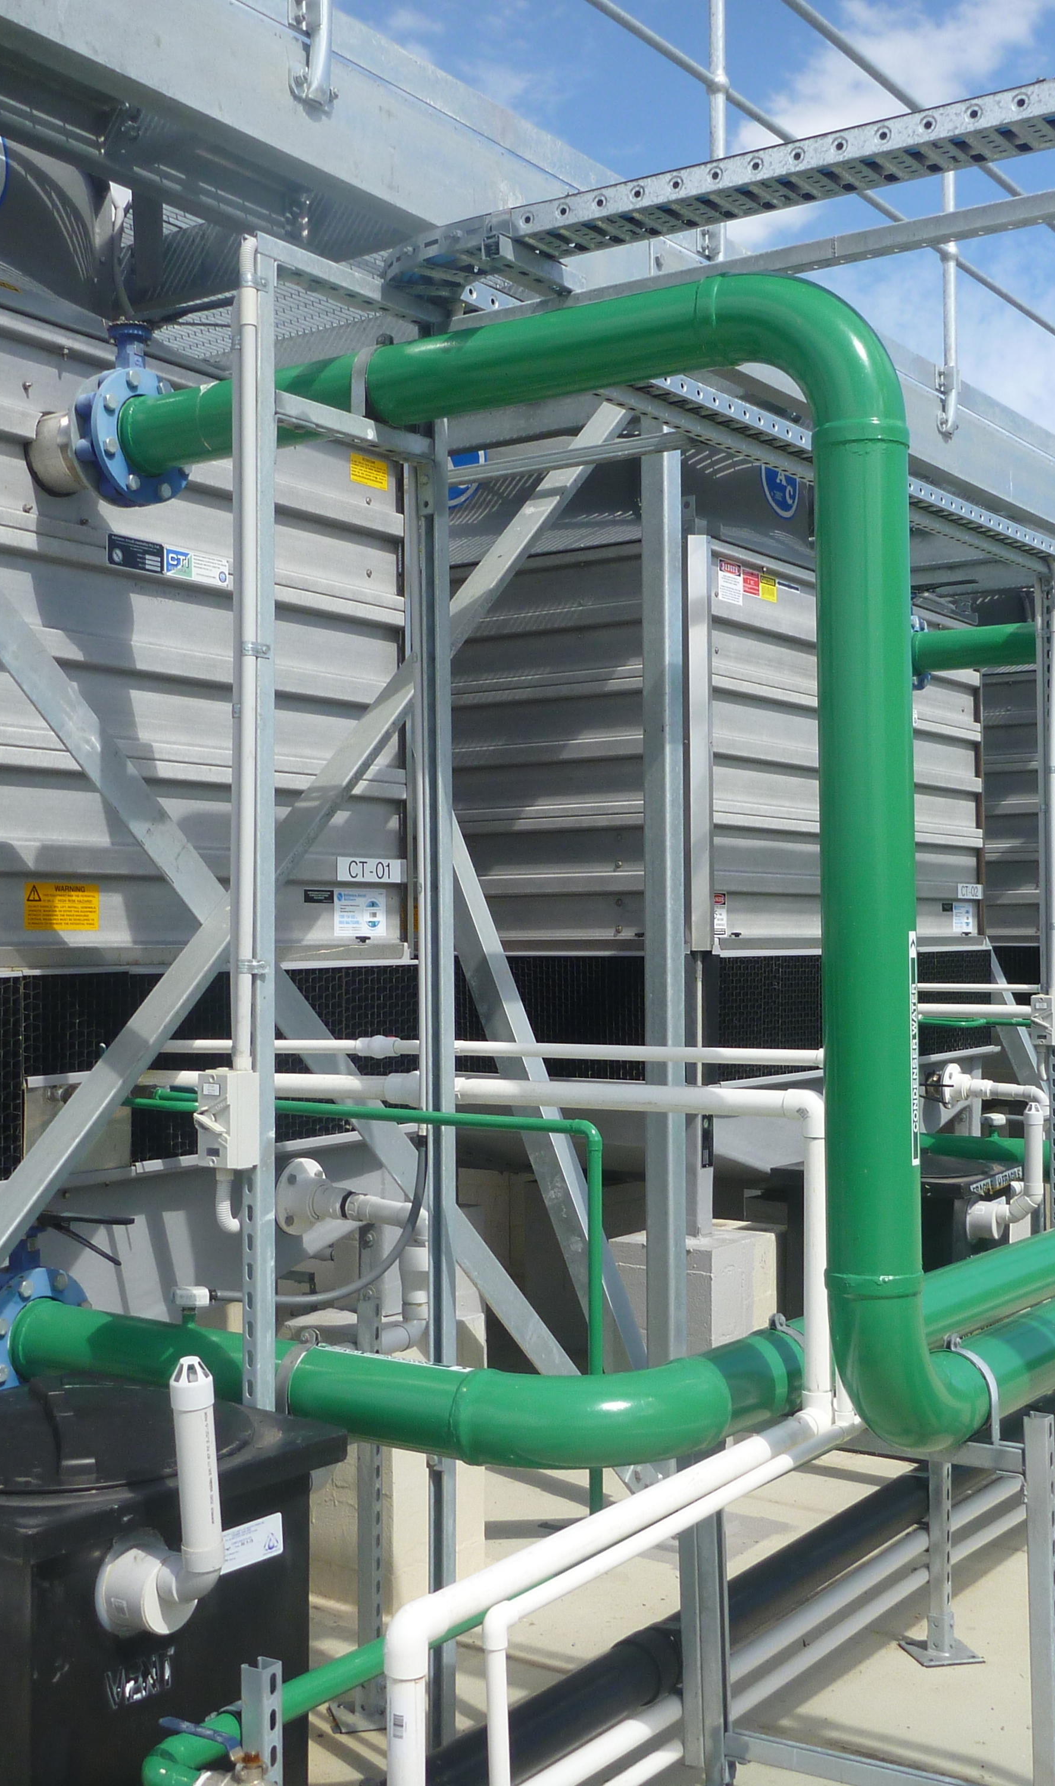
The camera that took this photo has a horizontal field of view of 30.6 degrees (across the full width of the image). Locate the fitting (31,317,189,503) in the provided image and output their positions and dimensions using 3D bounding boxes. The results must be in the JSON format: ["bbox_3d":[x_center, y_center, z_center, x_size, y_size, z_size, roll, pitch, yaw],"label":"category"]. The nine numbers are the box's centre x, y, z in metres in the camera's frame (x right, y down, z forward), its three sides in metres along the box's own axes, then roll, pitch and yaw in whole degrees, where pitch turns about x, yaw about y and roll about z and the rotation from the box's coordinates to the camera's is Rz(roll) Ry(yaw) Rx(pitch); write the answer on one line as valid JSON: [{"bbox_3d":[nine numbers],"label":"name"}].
[{"bbox_3d":[-0.941,-1.046,4.217,0.289,0.423,0.280,-1,-1,35],"label":"fitting"}]

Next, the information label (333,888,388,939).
[{"bbox_3d":[-0.443,0.054,5.148,0.005,0.125,0.215,-1,-1,35],"label":"information label"}]

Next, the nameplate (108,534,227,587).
[{"bbox_3d":[-0.845,-0.784,4.568,0.005,0.066,0.390,-1,-1,35],"label":"nameplate"}]

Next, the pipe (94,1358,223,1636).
[{"bbox_3d":[-0.496,0.837,2.690,0.190,0.400,0.125,-1,-1,39],"label":"pipe"}]

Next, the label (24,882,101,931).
[{"bbox_3d":[-1.036,0.033,4.305,0.005,0.103,0.213,-1,-1,35],"label":"label"}]

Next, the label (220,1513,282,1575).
[{"bbox_3d":[-0.424,0.991,2.928,0.005,0.063,0.140,-1,-1,39],"label":"label"}]

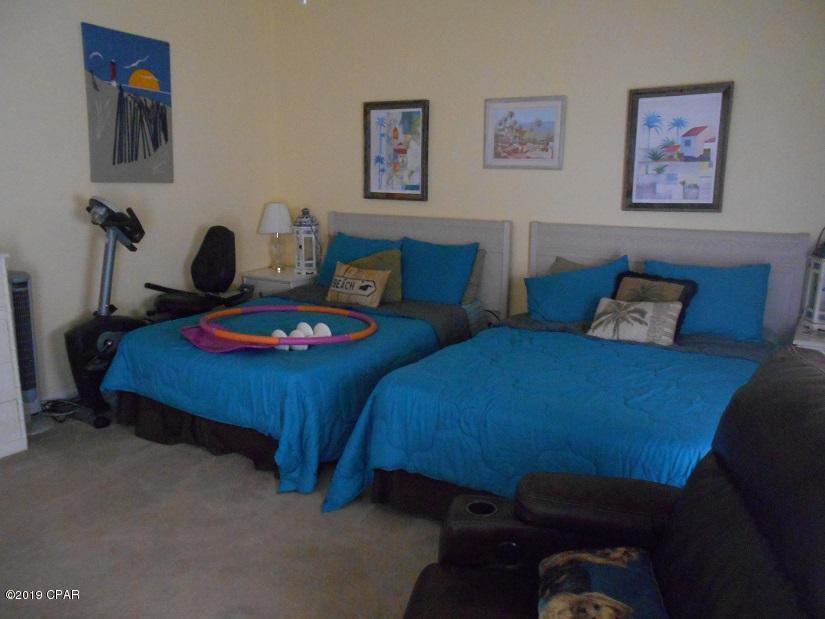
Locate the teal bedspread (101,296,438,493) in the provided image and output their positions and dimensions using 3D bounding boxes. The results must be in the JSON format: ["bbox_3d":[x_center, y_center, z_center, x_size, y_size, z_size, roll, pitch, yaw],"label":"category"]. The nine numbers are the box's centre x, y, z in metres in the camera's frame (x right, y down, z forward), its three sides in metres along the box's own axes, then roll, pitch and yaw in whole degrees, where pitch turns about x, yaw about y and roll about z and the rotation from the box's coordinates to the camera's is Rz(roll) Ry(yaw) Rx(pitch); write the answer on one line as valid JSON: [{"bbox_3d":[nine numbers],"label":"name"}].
[{"bbox_3d":[-0.798,0.353,3.673,1.760,0.610,1.220,8,13,33],"label":"teal bedspread"}]

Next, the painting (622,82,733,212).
[{"bbox_3d":[1.563,-0.953,3.696,0.560,0.715,0.035,8,13,33],"label":"painting"}]

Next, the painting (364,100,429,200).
[{"bbox_3d":[-0.130,-1.221,4.792,0.592,0.742,0.030,8,13,31],"label":"painting"}]

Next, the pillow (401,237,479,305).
[{"bbox_3d":[0.180,-0.260,4.307,0.550,0.465,0.170,6,-8,26],"label":"pillow"}]

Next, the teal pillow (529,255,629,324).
[{"bbox_3d":[1.024,-0.117,3.879,0.650,0.440,0.160,-2,-26,27],"label":"teal pillow"}]

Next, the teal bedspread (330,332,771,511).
[{"bbox_3d":[0.731,0.550,2.799,1.660,0.620,1.510,8,13,33],"label":"teal bedspread"}]

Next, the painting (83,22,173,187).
[{"bbox_3d":[-1.912,-1.368,4.245,0.030,0.985,0.645,8,13,31],"label":"painting"}]

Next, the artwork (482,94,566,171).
[{"bbox_3d":[0.759,-1.199,4.236,0.587,0.480,0.030,8,13,31],"label":"artwork"}]

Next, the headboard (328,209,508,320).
[{"bbox_3d":[0.011,-0.128,4.862,1.620,1.173,0.070,8,13,31],"label":"headboard"}]

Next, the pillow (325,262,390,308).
[{"bbox_3d":[-0.378,-0.171,4.272,0.450,0.300,0.130,8,-15,33],"label":"pillow"}]

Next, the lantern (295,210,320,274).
[{"bbox_3d":[-0.879,-0.556,5.127,0.190,0.550,0.190,1,11,0],"label":"lantern"}]

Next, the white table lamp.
[{"bbox_3d":[-1.165,-0.613,5.321,0.290,0.580,0.290,1,11,0],"label":"white table lamp"}]

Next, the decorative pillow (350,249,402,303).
[{"bbox_3d":[-0.217,-0.255,4.380,0.480,0.420,0.150,4,-11,16],"label":"decorative pillow"}]

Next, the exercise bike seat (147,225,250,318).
[{"bbox_3d":[-1.520,-0.293,4.458,0.490,0.600,0.620,6,12,23],"label":"exercise bike seat"}]

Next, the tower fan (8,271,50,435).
[{"bbox_3d":[-2.210,0.245,3.546,0.230,0.890,0.230,-8,14,-38],"label":"tower fan"}]

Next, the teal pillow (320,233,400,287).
[{"bbox_3d":[-0.378,-0.359,4.626,0.620,0.450,0.170,8,-18,31],"label":"teal pillow"}]

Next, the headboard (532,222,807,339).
[{"bbox_3d":[1.504,0.073,3.958,1.620,1.173,0.070,8,13,31],"label":"headboard"}]

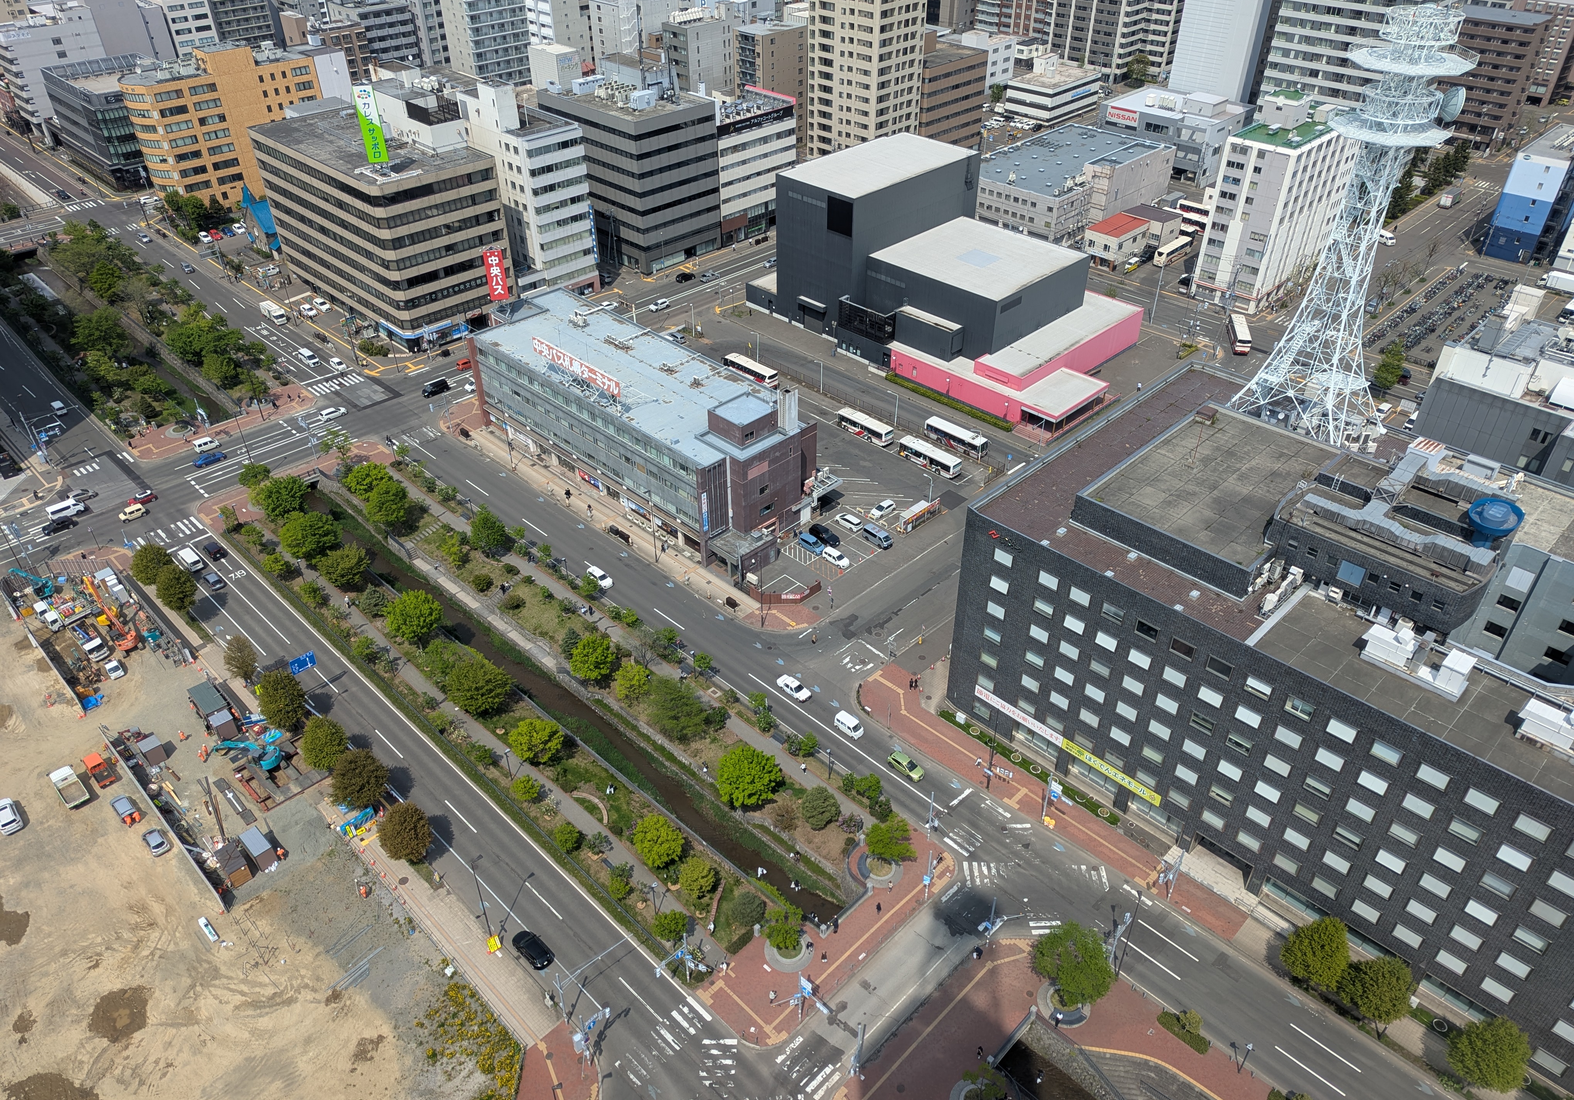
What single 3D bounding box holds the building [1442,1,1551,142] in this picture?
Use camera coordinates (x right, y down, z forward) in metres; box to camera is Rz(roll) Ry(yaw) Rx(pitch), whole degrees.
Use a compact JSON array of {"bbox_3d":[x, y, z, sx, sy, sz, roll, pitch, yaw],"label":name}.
[{"bbox_3d":[190.620,-130.330,301.070,21.800,33.000,19.500,30,46,34],"label":"building"}]

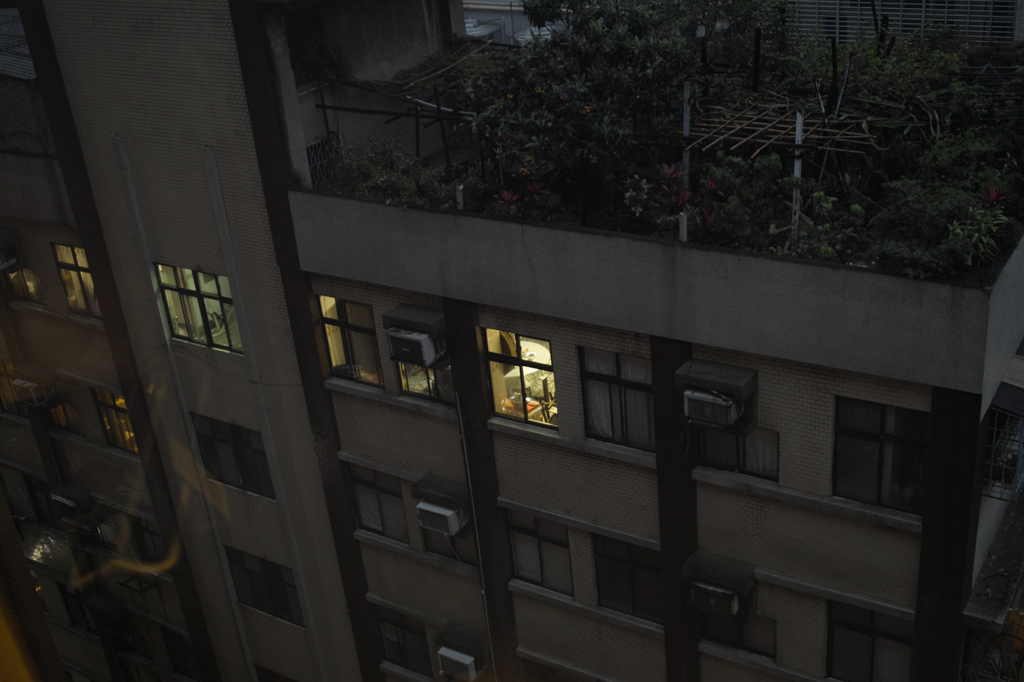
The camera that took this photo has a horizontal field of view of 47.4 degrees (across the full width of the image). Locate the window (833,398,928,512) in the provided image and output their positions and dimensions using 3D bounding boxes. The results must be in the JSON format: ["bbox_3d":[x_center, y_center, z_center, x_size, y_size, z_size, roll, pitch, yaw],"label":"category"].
[{"bbox_3d":[4.736,1.480,15.034,1.180,1.530,0.120,11,31,31],"label":"window"}]

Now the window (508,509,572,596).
[{"bbox_3d":[0.444,3.453,19.242,1.219,1.505,0.120,11,31,31],"label":"window"}]

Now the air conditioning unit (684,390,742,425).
[{"bbox_3d":[2.751,0.772,15.569,0.686,0.369,0.620,11,31,31],"label":"air conditioning unit"}]

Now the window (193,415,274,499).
[{"bbox_3d":[-5.461,2.248,22.774,1.930,1.528,0.120,11,31,31],"label":"window"}]

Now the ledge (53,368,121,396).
[{"bbox_3d":[-8.904,0.874,24.596,2.300,0.150,0.120,11,31,30],"label":"ledge"}]

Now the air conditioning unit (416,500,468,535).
[{"bbox_3d":[-1.154,2.864,19.601,0.650,0.380,0.570,11,31,31],"label":"air conditioning unit"}]

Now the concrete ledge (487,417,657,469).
[{"bbox_3d":[0.908,1.525,17.716,2.928,0.131,0.200,11,31,31],"label":"concrete ledge"}]

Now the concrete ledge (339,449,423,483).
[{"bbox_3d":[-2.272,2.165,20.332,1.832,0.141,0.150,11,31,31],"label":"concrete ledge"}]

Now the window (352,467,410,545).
[{"bbox_3d":[-2.405,2.885,20.966,1.206,1.505,0.120,11,31,31],"label":"window"}]

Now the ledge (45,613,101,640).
[{"bbox_3d":[-11.359,7.296,30.066,2.500,0.160,0.160,11,31,30],"label":"ledge"}]

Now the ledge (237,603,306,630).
[{"bbox_3d":[-5.023,5.776,24.528,2.000,0.080,0.120,11,31,30],"label":"ledge"}]

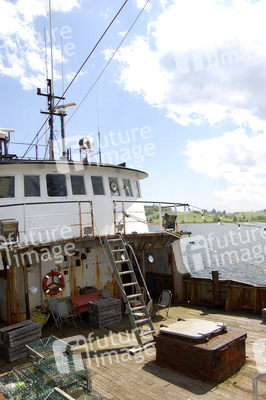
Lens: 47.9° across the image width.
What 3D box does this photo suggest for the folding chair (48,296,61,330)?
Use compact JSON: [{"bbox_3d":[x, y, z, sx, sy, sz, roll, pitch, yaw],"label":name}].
[{"bbox_3d":[-2.177,3.275,8.700,0.460,0.790,0.480,0,-5,-28],"label":"folding chair"}]

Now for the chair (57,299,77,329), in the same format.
[{"bbox_3d":[-1.911,3.261,8.550,0.460,0.790,0.480,0,-5,-28],"label":"chair"}]

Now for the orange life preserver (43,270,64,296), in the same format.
[{"bbox_3d":[-2.448,2.591,9.300,0.720,0.740,0.110,1,-5,-38],"label":"orange life preserver"}]

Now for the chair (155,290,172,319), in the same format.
[{"bbox_3d":[0.898,3.007,8.600,0.460,0.790,0.480,-5,-5,40],"label":"chair"}]

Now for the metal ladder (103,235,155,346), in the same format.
[{"bbox_3d":[-0.086,2.148,7.452,0.476,2.718,0.150,1,-35,-38],"label":"metal ladder"}]

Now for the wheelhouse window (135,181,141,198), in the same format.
[{"bbox_3d":[0.179,-0.429,12.319,0.070,0.660,0.460,-11,-5,16],"label":"wheelhouse window"}]

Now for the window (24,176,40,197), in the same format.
[{"bbox_3d":[-3.041,-0.424,9.048,0.460,0.660,0.070,-2,-10,-17],"label":"window"}]

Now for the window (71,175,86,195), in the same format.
[{"bbox_3d":[-1.771,-0.466,9.656,0.460,0.660,0.070,-1,-11,-34],"label":"window"}]

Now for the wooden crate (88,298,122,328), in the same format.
[{"bbox_3d":[-0.809,3.316,8.857,0.806,0.646,0.497,2,-6,-43],"label":"wooden crate"}]

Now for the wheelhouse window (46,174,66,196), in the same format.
[{"bbox_3d":[-2.375,-0.449,9.397,0.620,0.742,0.060,-1,-13,-27],"label":"wheelhouse window"}]

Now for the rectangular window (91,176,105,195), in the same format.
[{"bbox_3d":[-1.190,-0.475,10.114,0.460,0.660,0.070,0,-11,-43],"label":"rectangular window"}]

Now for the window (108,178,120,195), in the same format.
[{"bbox_3d":[-0.680,-0.474,10.662,0.070,0.660,0.460,-14,-9,38],"label":"window"}]

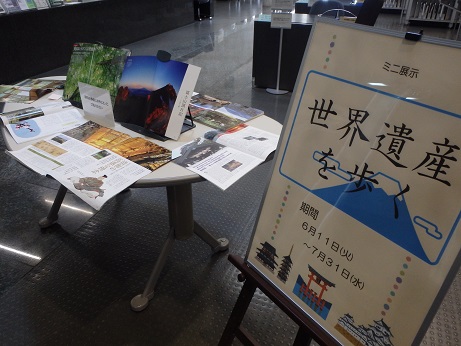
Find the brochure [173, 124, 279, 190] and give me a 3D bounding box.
[{"bbox_3d":[0.021,-0.079,1.297,0.300,0.040,0.410,26,39,37],"label":"brochure"}]

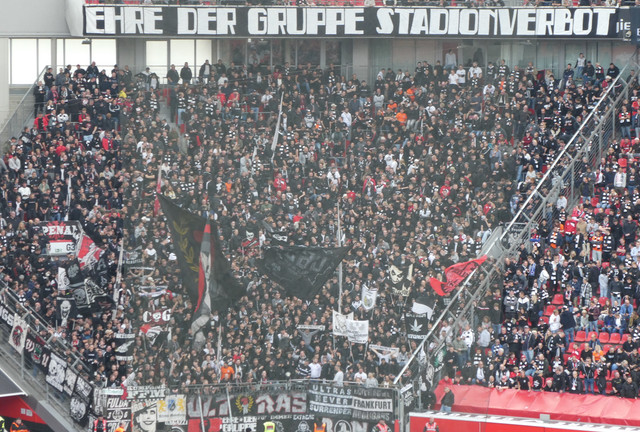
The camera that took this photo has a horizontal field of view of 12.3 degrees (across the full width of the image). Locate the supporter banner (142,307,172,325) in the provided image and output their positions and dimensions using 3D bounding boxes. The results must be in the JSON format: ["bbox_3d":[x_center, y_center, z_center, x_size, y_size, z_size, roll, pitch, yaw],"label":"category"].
[{"bbox_3d":[-7.004,4.289,127.500,1.270,0.760,0.100,0,4,-6],"label":"supporter banner"}]

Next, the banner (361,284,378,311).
[{"bbox_3d":[2.180,3.568,129.500,0.700,1.103,0.100,0,5,0],"label":"banner"}]

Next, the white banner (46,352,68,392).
[{"bbox_3d":[-11.195,6.670,126.001,0.070,1.344,1.115,-6,24,-46],"label":"white banner"}]

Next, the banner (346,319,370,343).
[{"bbox_3d":[1.612,4.921,125.500,0.891,1.061,0.120,1,8,3],"label":"banner"}]

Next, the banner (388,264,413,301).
[{"bbox_3d":[3.470,2.823,127.500,1.034,1.465,0.120,1,8,5],"label":"banner"}]

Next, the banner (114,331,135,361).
[{"bbox_3d":[-8.261,5.472,125.000,0.830,1.240,0.100,0,4,-8],"label":"banner"}]

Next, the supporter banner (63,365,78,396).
[{"bbox_3d":[-10.610,7.043,125.520,0.070,1.027,0.683,-6,29,-46],"label":"supporter banner"}]

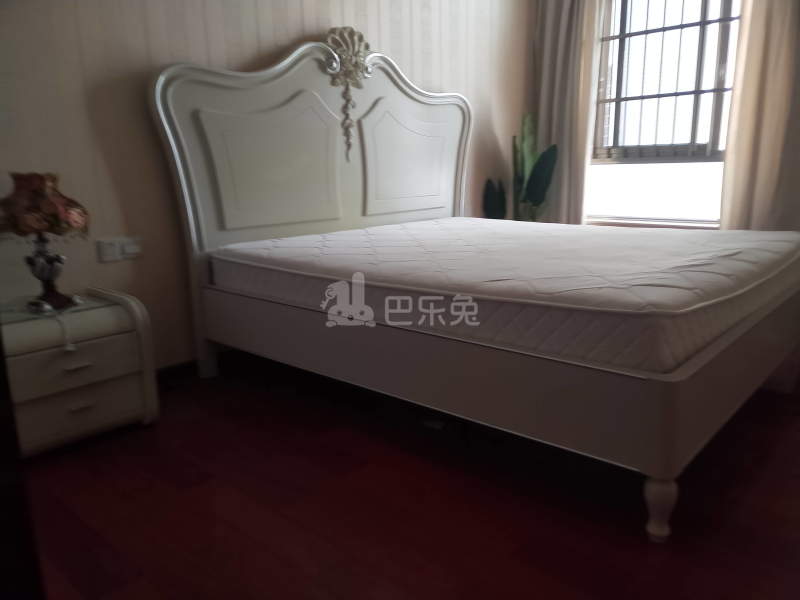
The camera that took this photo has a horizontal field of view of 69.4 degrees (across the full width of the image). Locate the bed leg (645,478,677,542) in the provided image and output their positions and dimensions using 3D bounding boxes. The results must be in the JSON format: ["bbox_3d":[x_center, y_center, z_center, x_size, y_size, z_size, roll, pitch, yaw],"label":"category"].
[{"bbox_3d":[0.642,0.515,1.422,0.078,0.153,0.078,9,16,42],"label":"bed leg"}]

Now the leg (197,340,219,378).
[{"bbox_3d":[-0.908,0.275,2.741,0.075,0.172,0.060,9,16,42],"label":"leg"}]

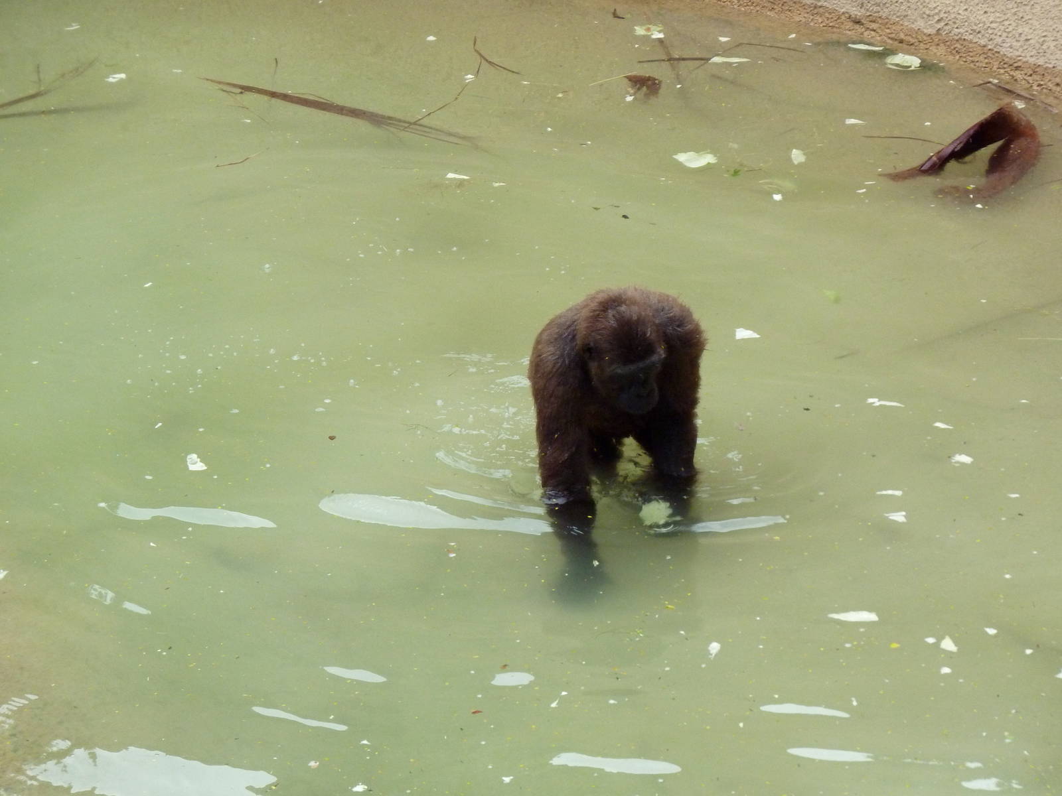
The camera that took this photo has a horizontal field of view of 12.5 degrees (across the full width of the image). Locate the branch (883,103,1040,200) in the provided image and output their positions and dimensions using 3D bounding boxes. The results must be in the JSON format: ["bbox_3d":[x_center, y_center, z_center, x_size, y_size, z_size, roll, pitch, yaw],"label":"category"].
[{"bbox_3d":[1.220,-0.696,13.721,0.450,0.220,0.240,0,24,0],"label":"branch"}]

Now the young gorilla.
[{"bbox_3d":[0.217,0.036,12.000,0.430,0.630,0.680,-4,24,-9],"label":"young gorilla"}]

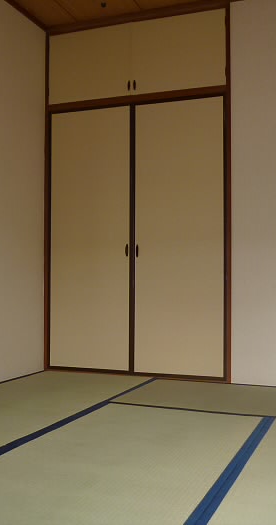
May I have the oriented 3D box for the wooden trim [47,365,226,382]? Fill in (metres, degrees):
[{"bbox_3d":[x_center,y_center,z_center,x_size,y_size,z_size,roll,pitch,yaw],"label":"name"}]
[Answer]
[{"bbox_3d":[-0.036,0.737,3.738,1.257,0.040,0.035,0,-2,21],"label":"wooden trim"}]

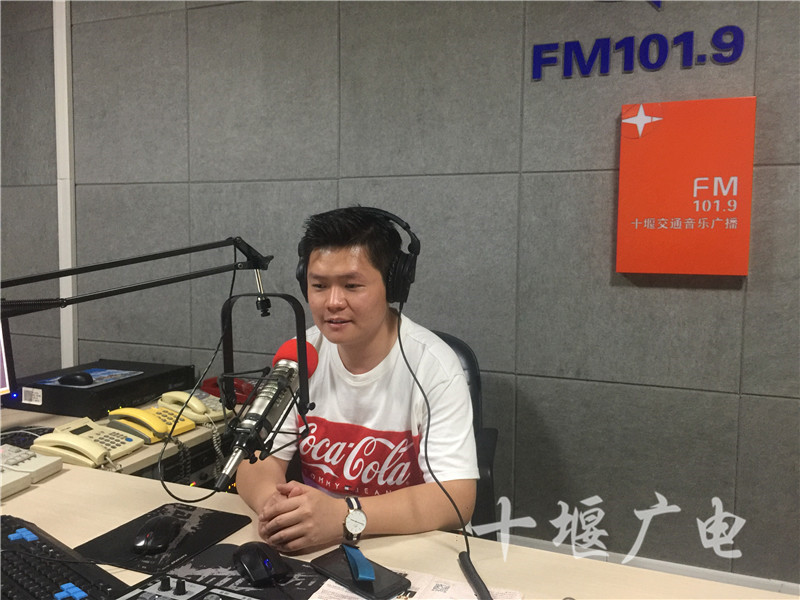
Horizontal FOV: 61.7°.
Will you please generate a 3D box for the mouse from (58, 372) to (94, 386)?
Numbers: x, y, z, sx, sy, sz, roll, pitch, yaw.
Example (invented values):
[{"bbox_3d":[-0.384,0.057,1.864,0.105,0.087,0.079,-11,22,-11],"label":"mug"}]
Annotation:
[{"bbox_3d":[-0.956,0.228,1.979,0.098,0.035,0.058,2,5,14],"label":"mouse"}]

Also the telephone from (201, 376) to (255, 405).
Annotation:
[{"bbox_3d":[-0.546,0.297,2.246,0.200,0.063,0.158,3,5,32],"label":"telephone"}]

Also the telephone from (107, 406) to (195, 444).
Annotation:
[{"bbox_3d":[-0.677,0.329,1.826,0.183,0.062,0.158,3,5,29],"label":"telephone"}]

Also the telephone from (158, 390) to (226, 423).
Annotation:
[{"bbox_3d":[-0.608,0.316,2.020,0.205,0.060,0.154,4,6,40],"label":"telephone"}]

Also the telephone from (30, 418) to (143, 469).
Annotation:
[{"bbox_3d":[-0.757,0.342,1.638,0.197,0.063,0.175,2,5,20],"label":"telephone"}]

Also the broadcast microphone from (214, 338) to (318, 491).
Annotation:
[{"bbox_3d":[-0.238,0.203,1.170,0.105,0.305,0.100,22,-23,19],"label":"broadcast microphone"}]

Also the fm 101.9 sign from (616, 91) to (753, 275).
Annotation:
[{"bbox_3d":[0.756,-0.296,1.785,0.324,0.453,0.030,2,5,22],"label":"fm 101.9 sign"}]

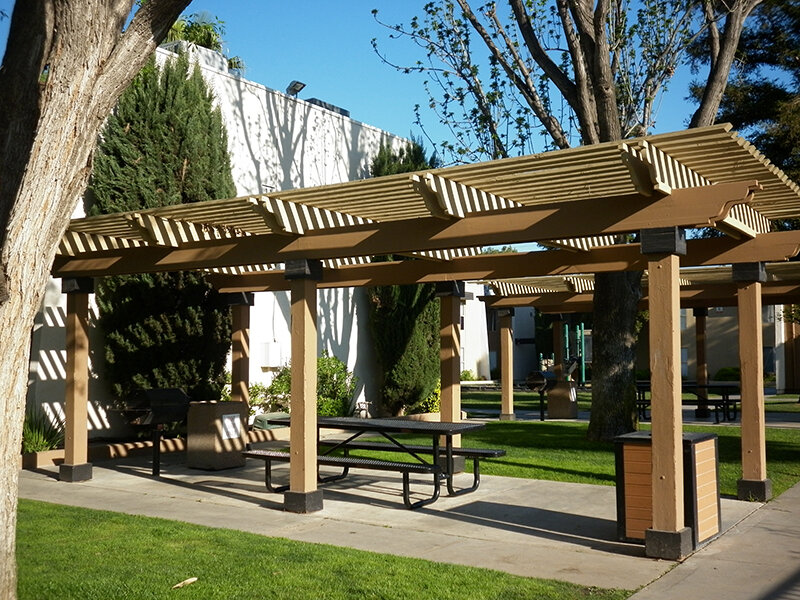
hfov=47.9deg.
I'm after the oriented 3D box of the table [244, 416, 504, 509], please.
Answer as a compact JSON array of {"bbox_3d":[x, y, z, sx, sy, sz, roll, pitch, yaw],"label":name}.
[{"bbox_3d":[-0.296,1.770,10.103,2.496,0.763,1.508,-3,-4,33],"label":"table"}]

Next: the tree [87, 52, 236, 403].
[{"bbox_3d":[-3.763,-0.999,14.276,2.050,6.148,2.250,0,-4,0],"label":"tree"}]

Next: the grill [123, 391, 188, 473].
[{"bbox_3d":[-3.122,1.701,11.580,0.531,1.110,0.682,-2,-4,34],"label":"grill"}]

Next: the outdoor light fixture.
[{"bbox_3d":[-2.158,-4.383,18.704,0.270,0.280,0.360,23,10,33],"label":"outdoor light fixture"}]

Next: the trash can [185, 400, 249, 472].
[{"bbox_3d":[-2.520,1.855,12.457,0.574,0.896,0.574,-2,-4,34],"label":"trash can"}]

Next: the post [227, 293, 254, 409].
[{"bbox_3d":[-2.401,1.100,13.621,0.260,2.455,0.260,-3,-4,34],"label":"post"}]

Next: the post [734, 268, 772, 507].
[{"bbox_3d":[3.718,0.840,9.514,0.270,2.488,0.270,-3,-4,34],"label":"post"}]

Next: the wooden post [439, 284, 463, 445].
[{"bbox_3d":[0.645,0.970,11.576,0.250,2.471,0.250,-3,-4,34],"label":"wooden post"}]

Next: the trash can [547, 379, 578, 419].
[{"bbox_3d":[3.788,2.316,21.059,0.563,0.888,0.563,-2,-4,34],"label":"trash can"}]

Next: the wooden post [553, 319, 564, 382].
[{"bbox_3d":[4.064,1.590,23.108,0.245,2.450,0.245,-3,-4,34],"label":"wooden post"}]

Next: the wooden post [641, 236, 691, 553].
[{"bbox_3d":[2.078,0.711,7.030,0.273,2.512,0.273,-2,-4,34],"label":"wooden post"}]

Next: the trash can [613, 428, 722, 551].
[{"bbox_3d":[2.269,1.584,7.629,0.656,0.848,0.697,-2,-4,34],"label":"trash can"}]

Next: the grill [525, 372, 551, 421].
[{"bbox_3d":[3.210,2.161,20.232,0.531,1.110,0.682,-2,-4,34],"label":"grill"}]

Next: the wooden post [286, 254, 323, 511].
[{"bbox_3d":[-0.972,0.858,9.152,0.273,2.512,0.273,-2,-4,34],"label":"wooden post"}]

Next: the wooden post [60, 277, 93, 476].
[{"bbox_3d":[-4.032,0.981,11.263,0.273,2.512,0.273,-2,-4,34],"label":"wooden post"}]

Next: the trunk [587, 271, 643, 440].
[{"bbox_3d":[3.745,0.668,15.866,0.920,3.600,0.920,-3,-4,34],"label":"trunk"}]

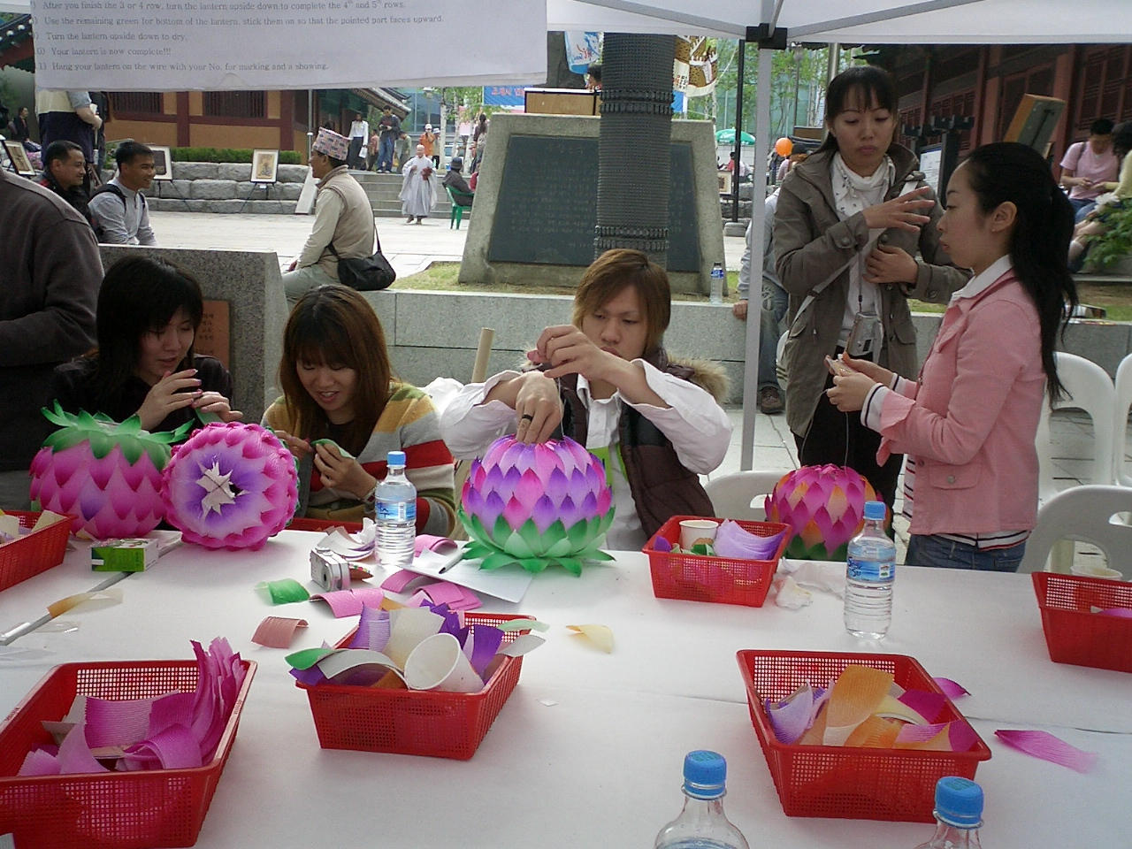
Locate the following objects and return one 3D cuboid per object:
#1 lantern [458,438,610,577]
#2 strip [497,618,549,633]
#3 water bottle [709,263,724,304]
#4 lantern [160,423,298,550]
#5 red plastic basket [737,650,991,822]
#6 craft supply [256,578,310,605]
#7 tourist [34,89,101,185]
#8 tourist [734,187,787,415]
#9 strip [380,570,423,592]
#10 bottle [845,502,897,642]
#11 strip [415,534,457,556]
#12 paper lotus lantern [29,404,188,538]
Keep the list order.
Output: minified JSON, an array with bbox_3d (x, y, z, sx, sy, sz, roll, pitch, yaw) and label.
[{"bbox_3d":[-0.050,0.137,2.270,0.285,0.225,0.285,1,7,0],"label":"lantern"},{"bbox_3d":[-0.056,0.259,1.555,0.078,0.020,0.045,2,7,5],"label":"strip"},{"bbox_3d":[0.760,-0.711,6.100,0.066,0.210,0.066,2,8,0],"label":"water bottle"},{"bbox_3d":[-0.586,0.107,2.116,0.232,0.232,0.205,2,0,-4],"label":"lantern"},{"bbox_3d":[0.310,0.338,1.326,0.218,0.084,0.304,2,7,2],"label":"red plastic basket"},{"bbox_3d":[-0.432,0.250,1.841,0.062,0.024,0.088,-3,9,-30],"label":"craft supply"},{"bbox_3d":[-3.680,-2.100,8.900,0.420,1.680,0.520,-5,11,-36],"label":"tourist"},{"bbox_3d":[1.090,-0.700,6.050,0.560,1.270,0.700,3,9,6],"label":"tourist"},{"bbox_3d":[-0.265,0.262,2.045,0.050,0.025,0.090,7,9,39],"label":"strip"},{"bbox_3d":[0.436,0.205,1.731,0.069,0.195,0.069,1,8,0],"label":"bottle"},{"bbox_3d":[-0.231,0.212,2.133,0.058,0.032,0.085,7,10,36],"label":"strip"},{"bbox_3d":[-0.835,0.081,2.219,0.275,0.232,0.275,2,8,0],"label":"paper lotus lantern"}]

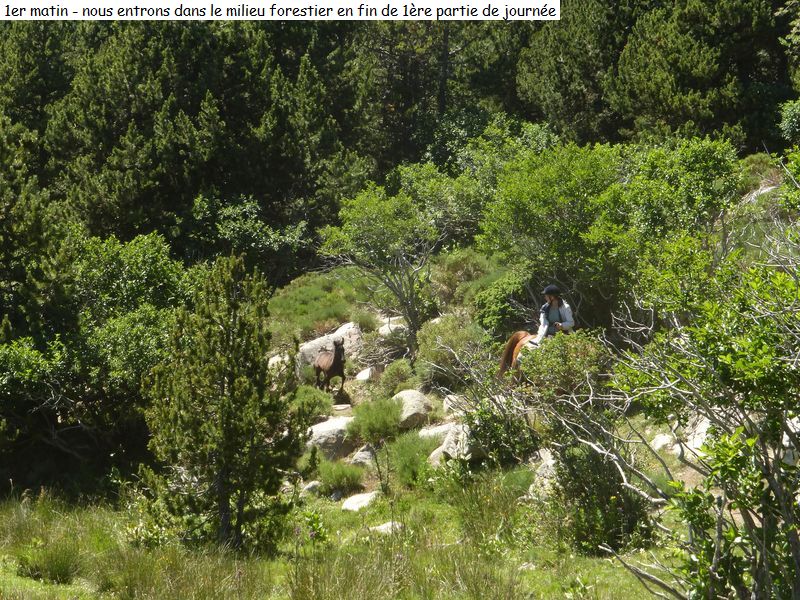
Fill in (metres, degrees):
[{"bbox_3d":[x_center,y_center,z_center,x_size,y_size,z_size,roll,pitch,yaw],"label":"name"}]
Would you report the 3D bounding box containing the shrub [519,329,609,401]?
[{"bbox_3d":[2.369,0.935,36.500,1.304,1.043,1.150,0,-1,0],"label":"shrub"}]

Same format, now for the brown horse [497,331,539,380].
[{"bbox_3d":[2.704,1.160,41.669,2.200,1.720,0.580,0,0,-42],"label":"brown horse"}]

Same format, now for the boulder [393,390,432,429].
[{"bbox_3d":[0.208,1.842,42.000,0.667,0.667,0.650,0,-1,0],"label":"boulder"}]

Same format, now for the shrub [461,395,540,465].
[{"bbox_3d":[1.390,1.801,34.500,1.068,0.959,0.950,0,-1,0],"label":"shrub"}]

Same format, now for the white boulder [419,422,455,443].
[{"bbox_3d":[0.558,1.987,37.500,0.580,0.340,0.500,0,0,0],"label":"white boulder"}]

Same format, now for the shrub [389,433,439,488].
[{"bbox_3d":[0.206,2.453,38.500,0.764,0.856,0.726,0,1,0],"label":"shrub"}]

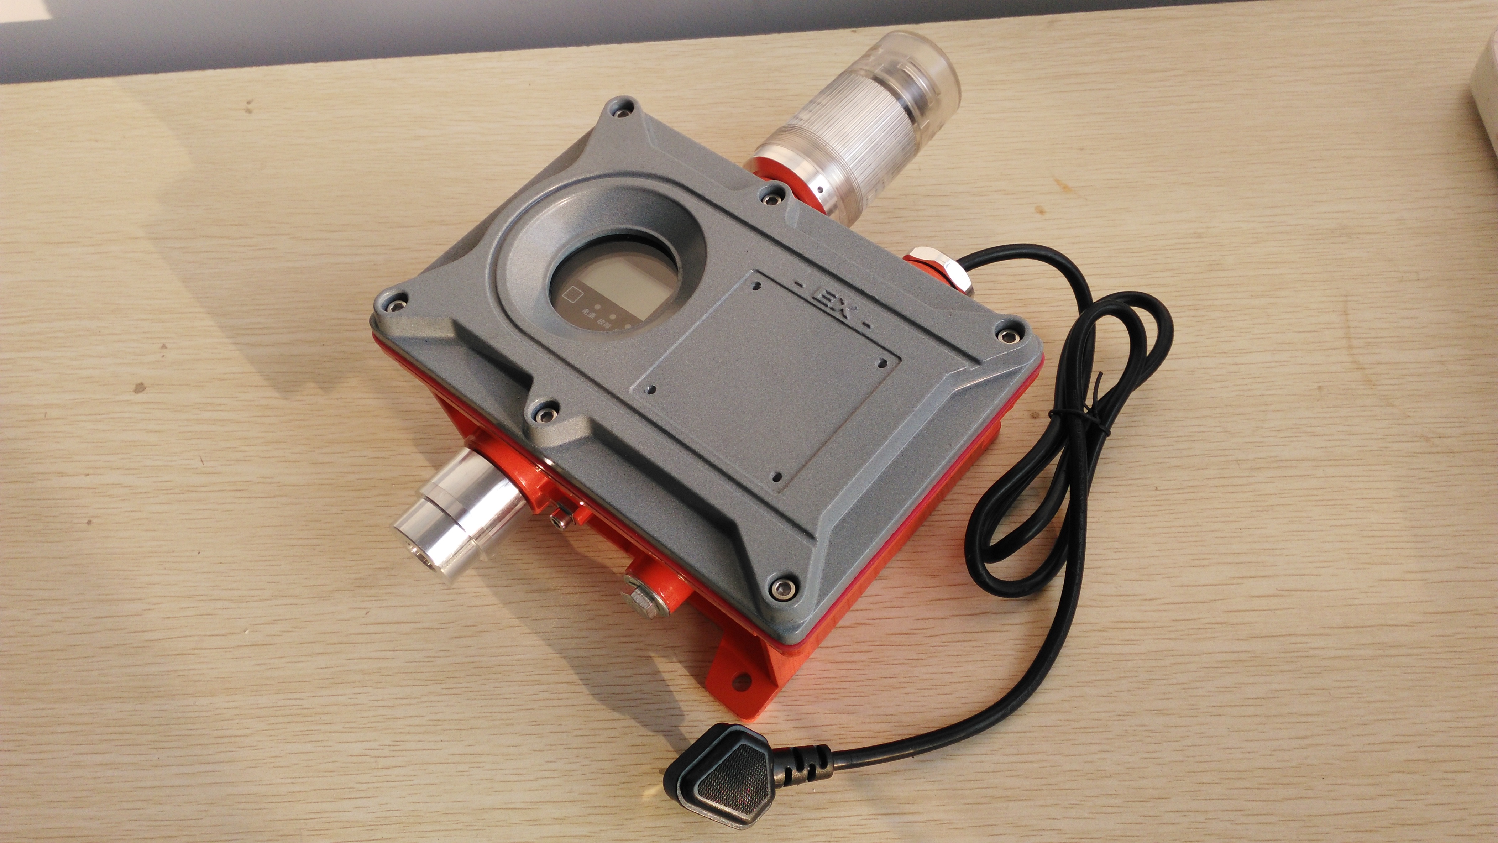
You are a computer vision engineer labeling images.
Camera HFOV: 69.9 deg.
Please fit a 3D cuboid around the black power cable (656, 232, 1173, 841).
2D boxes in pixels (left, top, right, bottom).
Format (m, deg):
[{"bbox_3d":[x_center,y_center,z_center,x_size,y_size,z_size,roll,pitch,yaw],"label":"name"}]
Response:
[{"bbox_3d":[0.098,0.045,0.481,0.129,0.047,0.340,26,64,19],"label":"black power cable"}]

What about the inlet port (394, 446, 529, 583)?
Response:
[{"bbox_3d":[-0.128,0.043,0.478,0.043,0.043,0.048,34,67,23],"label":"inlet port"}]

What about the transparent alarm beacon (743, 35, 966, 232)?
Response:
[{"bbox_3d":[0.058,-0.154,0.585,0.061,0.061,0.119,34,67,23],"label":"transparent alarm beacon"}]

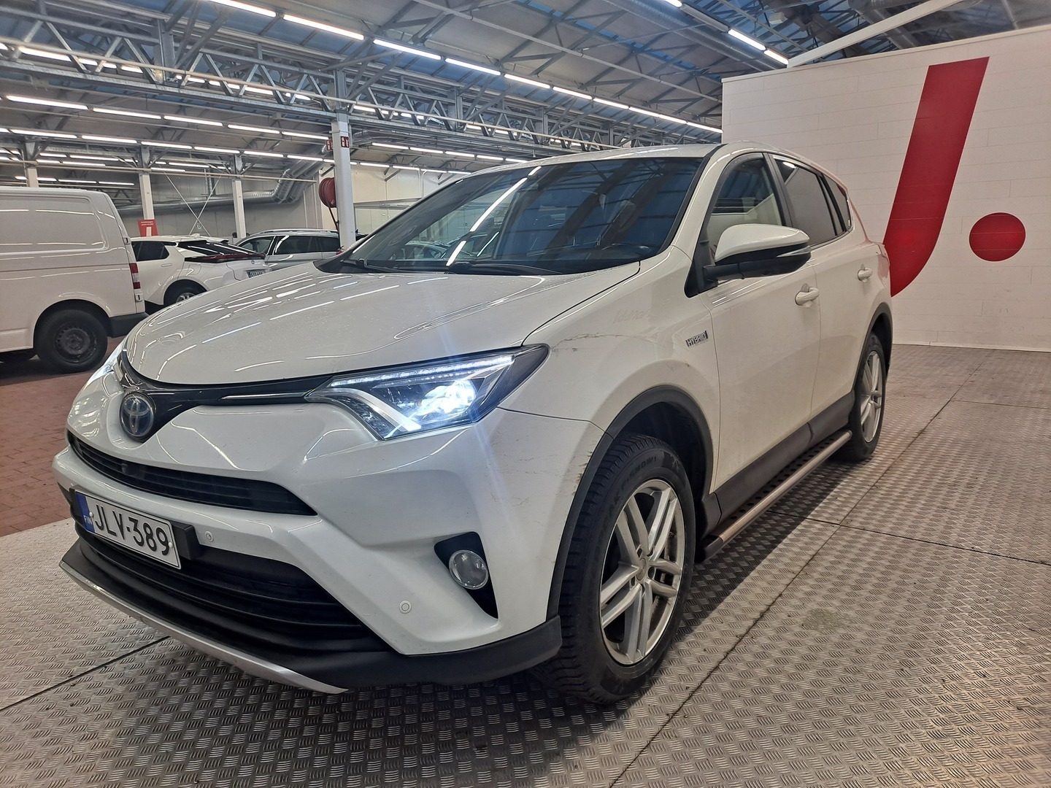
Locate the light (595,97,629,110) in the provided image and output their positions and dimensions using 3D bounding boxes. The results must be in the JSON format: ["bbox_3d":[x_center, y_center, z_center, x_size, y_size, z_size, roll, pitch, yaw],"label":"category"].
[{"bbox_3d":[2.036,-6.812,17.830,0.090,0.070,1.500,6,13,37],"label":"light"}]

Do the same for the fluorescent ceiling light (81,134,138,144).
[{"bbox_3d":[-11.488,-7.032,21.019,0.090,0.070,1.500,6,13,37],"label":"fluorescent ceiling light"}]

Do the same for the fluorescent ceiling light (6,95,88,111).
[{"bbox_3d":[-9.834,-5.986,15.604,0.110,0.060,1.480,7,13,37],"label":"fluorescent ceiling light"}]

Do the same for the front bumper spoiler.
[{"bbox_3d":[-0.769,0.504,2.033,1.740,0.150,0.520,6,13,36],"label":"front bumper spoiler"}]

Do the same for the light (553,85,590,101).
[{"bbox_3d":[1.048,-6.547,16.542,0.090,0.070,1.500,6,13,37],"label":"light"}]

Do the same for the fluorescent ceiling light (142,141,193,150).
[{"bbox_3d":[-10.321,-7.138,21.855,0.110,0.060,1.480,7,13,37],"label":"fluorescent ceiling light"}]

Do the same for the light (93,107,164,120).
[{"bbox_3d":[-9.057,-6.392,17.319,0.090,0.070,1.500,6,13,37],"label":"light"}]

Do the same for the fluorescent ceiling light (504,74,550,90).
[{"bbox_3d":[0.041,-6.209,15.059,0.110,0.060,1.480,7,13,37],"label":"fluorescent ceiling light"}]

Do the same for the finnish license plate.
[{"bbox_3d":[-0.946,0.314,1.792,0.442,0.118,0.015,6,16,36],"label":"finnish license plate"}]

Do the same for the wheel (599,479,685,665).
[{"bbox_3d":[0.252,0.465,2.075,0.195,0.492,0.492,6,13,36],"label":"wheel"}]

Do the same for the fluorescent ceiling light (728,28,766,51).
[{"bbox_3d":[3.598,-5.745,12.306,0.110,0.060,1.480,7,13,37],"label":"fluorescent ceiling light"}]

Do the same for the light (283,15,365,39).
[{"bbox_3d":[-3.022,-5.492,11.354,0.110,0.060,1.480,7,13,37],"label":"light"}]

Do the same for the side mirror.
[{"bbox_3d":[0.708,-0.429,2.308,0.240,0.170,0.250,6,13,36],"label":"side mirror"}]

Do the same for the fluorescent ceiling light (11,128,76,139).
[{"bbox_3d":[-12.515,-6.765,19.778,0.090,0.070,1.500,6,13,37],"label":"fluorescent ceiling light"}]

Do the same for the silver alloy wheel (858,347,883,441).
[{"bbox_3d":[1.816,0.009,4.178,0.195,0.492,0.492,6,13,36],"label":"silver alloy wheel"}]

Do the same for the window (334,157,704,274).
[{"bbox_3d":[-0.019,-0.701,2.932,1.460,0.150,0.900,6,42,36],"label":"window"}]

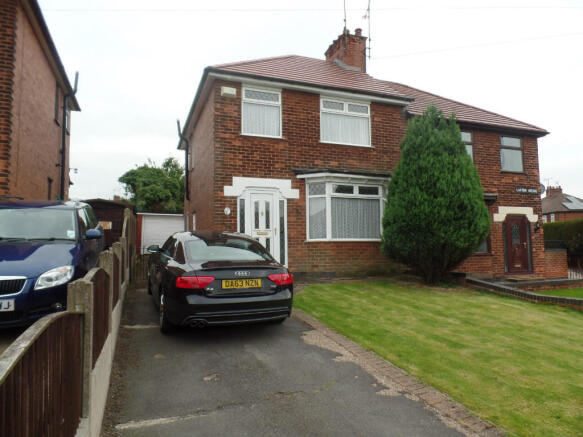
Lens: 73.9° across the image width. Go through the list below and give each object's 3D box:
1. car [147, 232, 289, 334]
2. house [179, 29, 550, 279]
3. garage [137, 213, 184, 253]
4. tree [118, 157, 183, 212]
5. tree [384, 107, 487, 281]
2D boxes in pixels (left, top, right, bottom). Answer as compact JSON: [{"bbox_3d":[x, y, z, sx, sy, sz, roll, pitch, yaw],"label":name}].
[{"bbox_3d":[-1.469,0.911,6.932,1.850,1.370,4.630,1,0,-23],"label":"car"},{"bbox_3d":[2.264,-2.544,14.856,12.100,9.500,7.700,1,-5,-21],"label":"house"},{"bbox_3d":[-6.545,1.094,20.285,2.700,2.250,5.000,1,-5,-25],"label":"garage"},{"bbox_3d":[-8.500,-0.776,25.806,5.600,6.800,5.600,1,-5,-21],"label":"tree"},{"bbox_3d":[3.716,-0.672,10.215,2.650,4.700,2.650,1,-5,-21],"label":"tree"}]

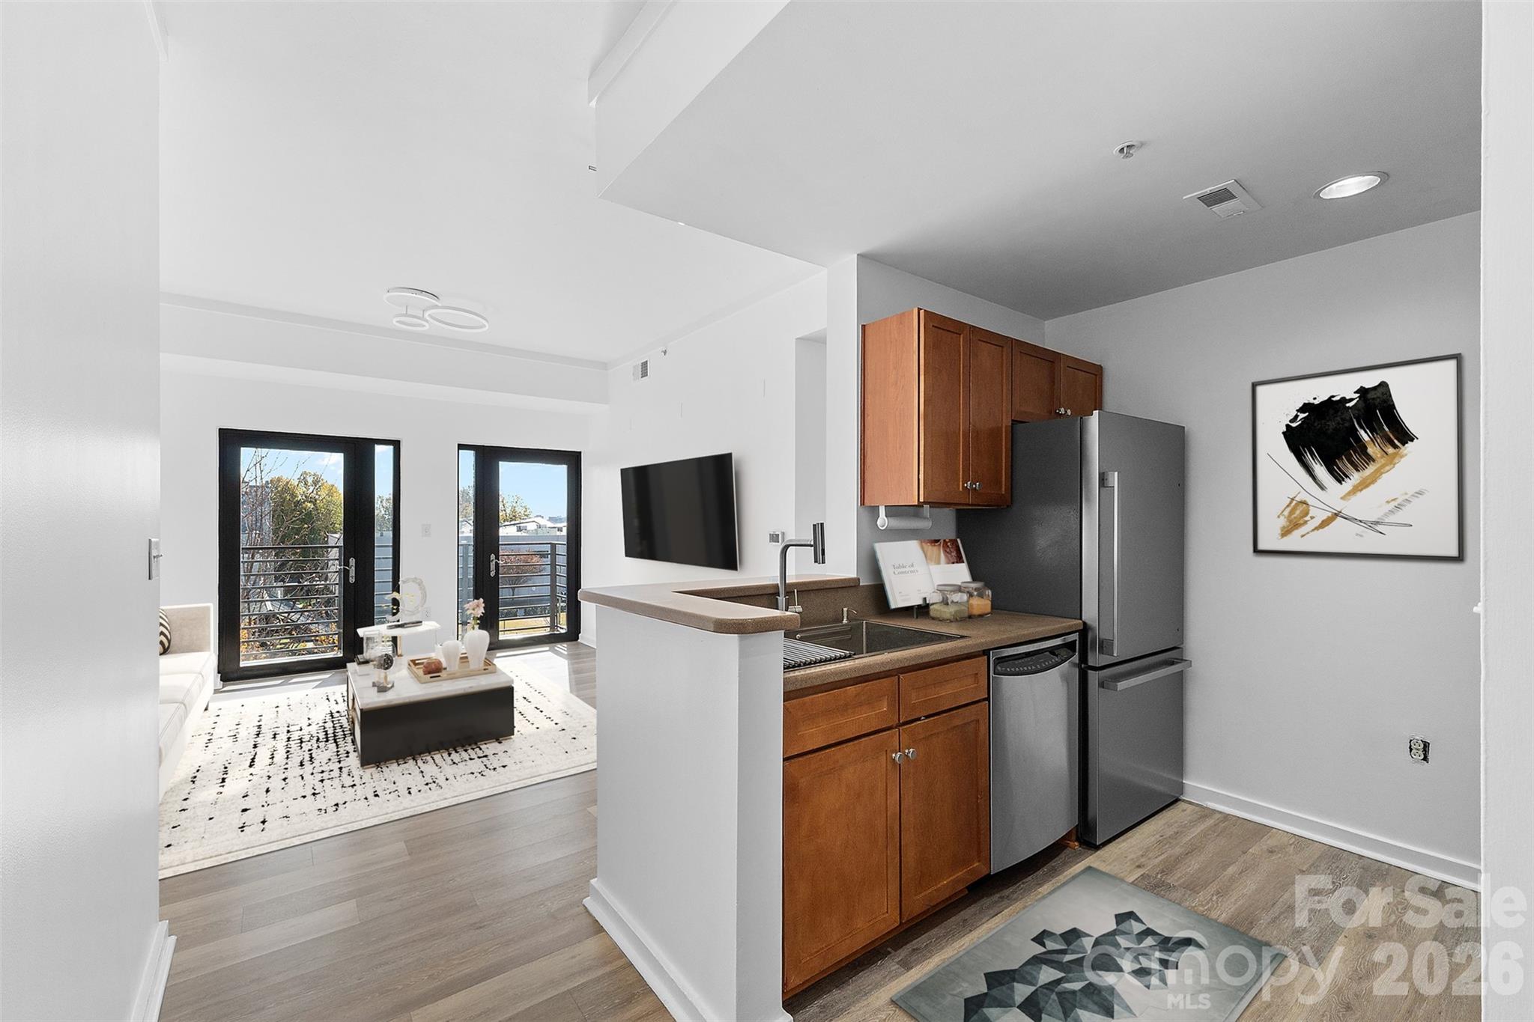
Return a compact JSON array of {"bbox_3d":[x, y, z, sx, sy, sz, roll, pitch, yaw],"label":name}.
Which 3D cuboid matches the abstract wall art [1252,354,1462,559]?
[{"bbox_3d":[2.374,-0.194,2.611,0.030,0.768,0.637,0,0,-38],"label":"abstract wall art"}]

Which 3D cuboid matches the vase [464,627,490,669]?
[{"bbox_3d":[-1.929,0.916,4.241,0.164,0.251,0.164,0,0,-38],"label":"vase"}]

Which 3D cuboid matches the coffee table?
[{"bbox_3d":[-2.199,1.205,4.125,0.793,0.306,1.265,0,0,-36],"label":"coffee table"}]

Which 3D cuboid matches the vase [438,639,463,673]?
[{"bbox_3d":[-2.054,0.941,4.156,0.146,0.201,0.146,0,0,-38],"label":"vase"}]

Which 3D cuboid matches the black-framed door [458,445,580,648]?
[{"bbox_3d":[-2.461,0.367,6.429,1.200,1.993,0.090,0,0,-38],"label":"black-framed door"}]

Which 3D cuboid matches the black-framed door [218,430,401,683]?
[{"bbox_3d":[-3.795,0.362,5.381,1.240,1.993,0.090,0,0,-38],"label":"black-framed door"}]

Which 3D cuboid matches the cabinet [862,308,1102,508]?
[{"bbox_3d":[1.098,-0.403,3.057,1.506,0.768,0.319,0,0,-38],"label":"cabinet"}]

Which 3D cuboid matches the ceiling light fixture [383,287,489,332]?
[{"bbox_3d":[-2.278,-1.373,4.404,0.602,0.131,0.502,0,0,-38],"label":"ceiling light fixture"}]

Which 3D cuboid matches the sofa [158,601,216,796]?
[{"bbox_3d":[-3.619,0.991,3.345,0.924,0.723,2.309,0,0,-36],"label":"sofa"}]

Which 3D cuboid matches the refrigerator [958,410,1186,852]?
[{"bbox_3d":[1.463,0.480,3.060,0.778,1.762,0.738,0,0,-35],"label":"refrigerator"}]

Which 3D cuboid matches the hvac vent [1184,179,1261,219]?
[{"bbox_3d":[1.613,-1.086,2.247,0.306,0.020,0.136,0,0,-38],"label":"hvac vent"}]

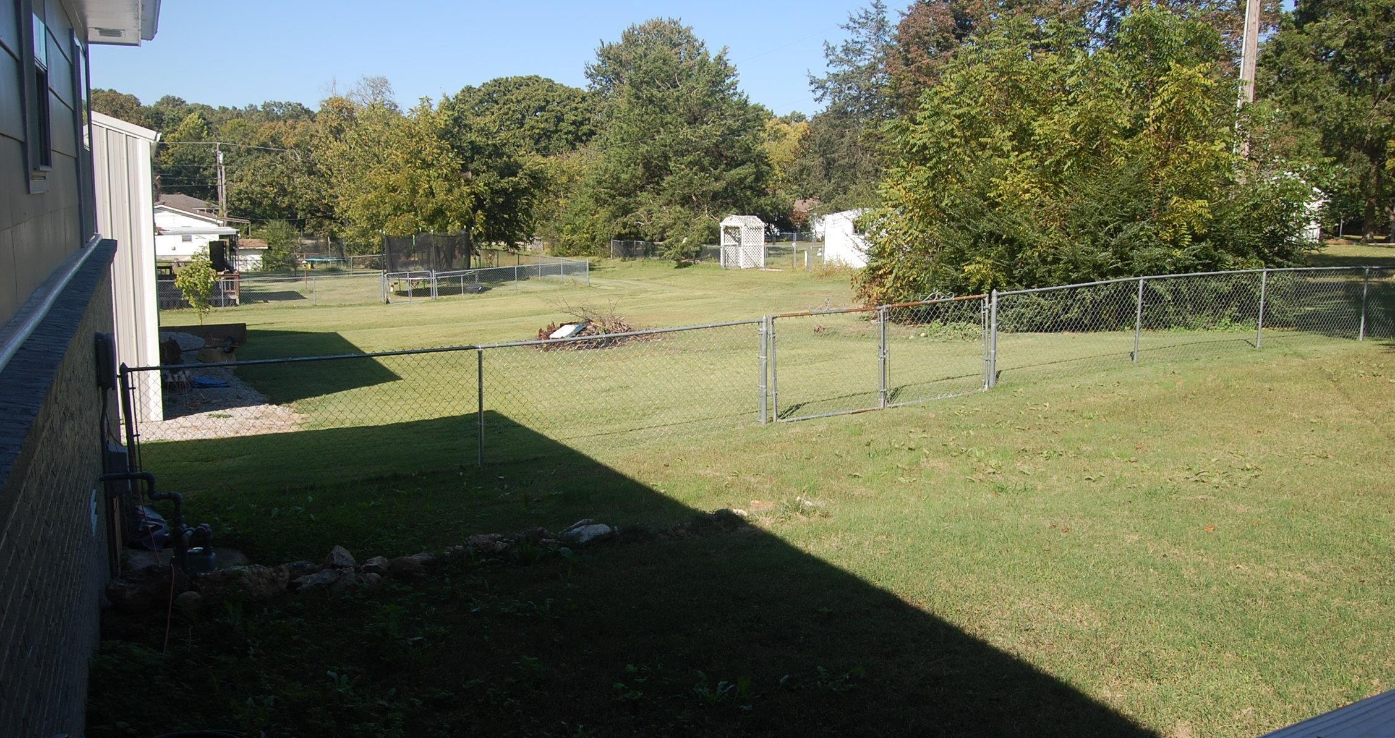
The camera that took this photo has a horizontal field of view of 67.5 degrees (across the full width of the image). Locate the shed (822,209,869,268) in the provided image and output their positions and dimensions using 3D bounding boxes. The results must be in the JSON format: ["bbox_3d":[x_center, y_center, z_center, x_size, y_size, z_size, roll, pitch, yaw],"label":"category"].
[{"bbox_3d":[7.659,-6.139,48.080,3.400,2.740,3.200,2,9,8],"label":"shed"}]

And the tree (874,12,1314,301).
[{"bbox_3d":[8.094,-4.148,21.802,8.800,6.190,6.800,4,10,20],"label":"tree"}]

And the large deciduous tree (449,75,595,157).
[{"bbox_3d":[-14.859,-17.867,88.908,13.200,13.560,12.500,1,9,0],"label":"large deciduous tree"}]

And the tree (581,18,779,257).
[{"bbox_3d":[-0.901,-12.666,57.948,10.800,13.070,10.000,2,9,6],"label":"tree"}]

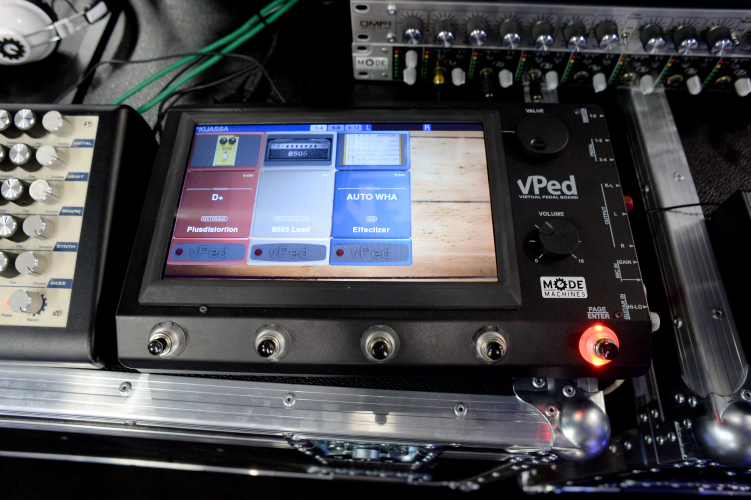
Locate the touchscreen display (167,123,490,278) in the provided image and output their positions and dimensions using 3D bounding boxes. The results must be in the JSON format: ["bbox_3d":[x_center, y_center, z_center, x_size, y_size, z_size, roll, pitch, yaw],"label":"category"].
[{"bbox_3d":[-0.029,-0.036,0.362,0.221,0.010,0.129,0,65,1],"label":"touchscreen display"}]

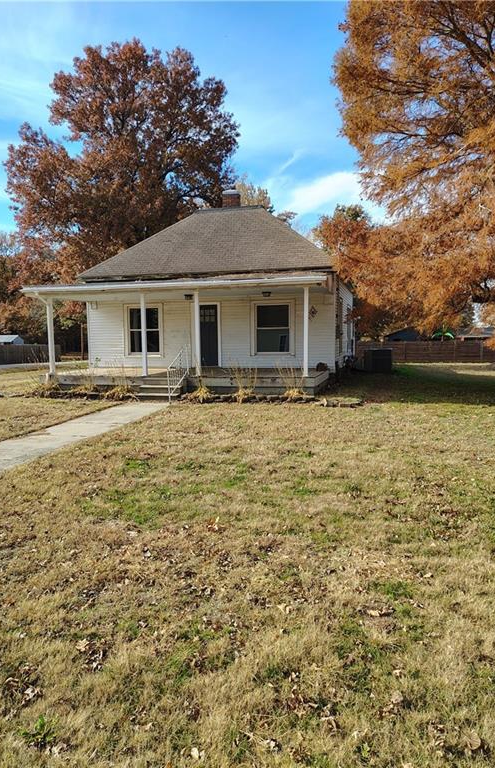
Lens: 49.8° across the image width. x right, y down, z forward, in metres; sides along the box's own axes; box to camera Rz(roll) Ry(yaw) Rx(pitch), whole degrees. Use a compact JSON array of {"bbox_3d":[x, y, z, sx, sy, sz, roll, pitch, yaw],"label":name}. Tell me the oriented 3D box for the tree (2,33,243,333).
[{"bbox_3d":[-7.421,-10.989,32.935,14.200,19.610,13.800,-1,5,0],"label":"tree"}]

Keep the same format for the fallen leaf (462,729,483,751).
[{"bbox_3d":[0.895,1.420,2.129,0.075,0.030,0.090,-4,6,-27],"label":"fallen leaf"}]

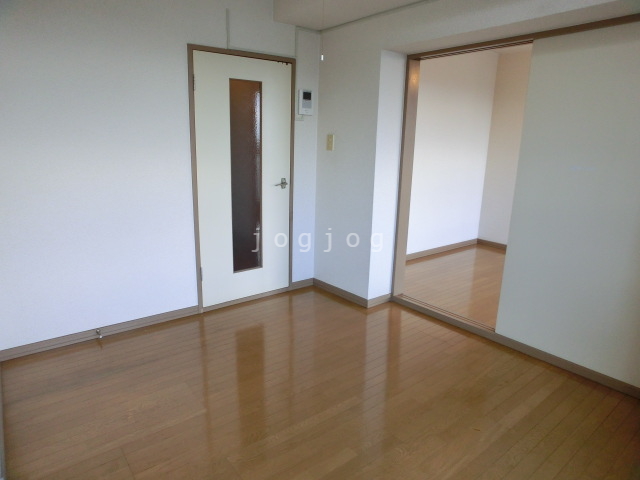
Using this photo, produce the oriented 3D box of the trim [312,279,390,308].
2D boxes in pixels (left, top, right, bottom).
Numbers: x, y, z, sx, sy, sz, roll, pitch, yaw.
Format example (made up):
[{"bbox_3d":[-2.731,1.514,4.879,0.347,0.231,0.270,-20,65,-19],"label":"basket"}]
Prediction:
[{"bbox_3d":[0.258,0.421,3.281,0.262,0.069,0.645,-9,17,-39],"label":"trim"}]

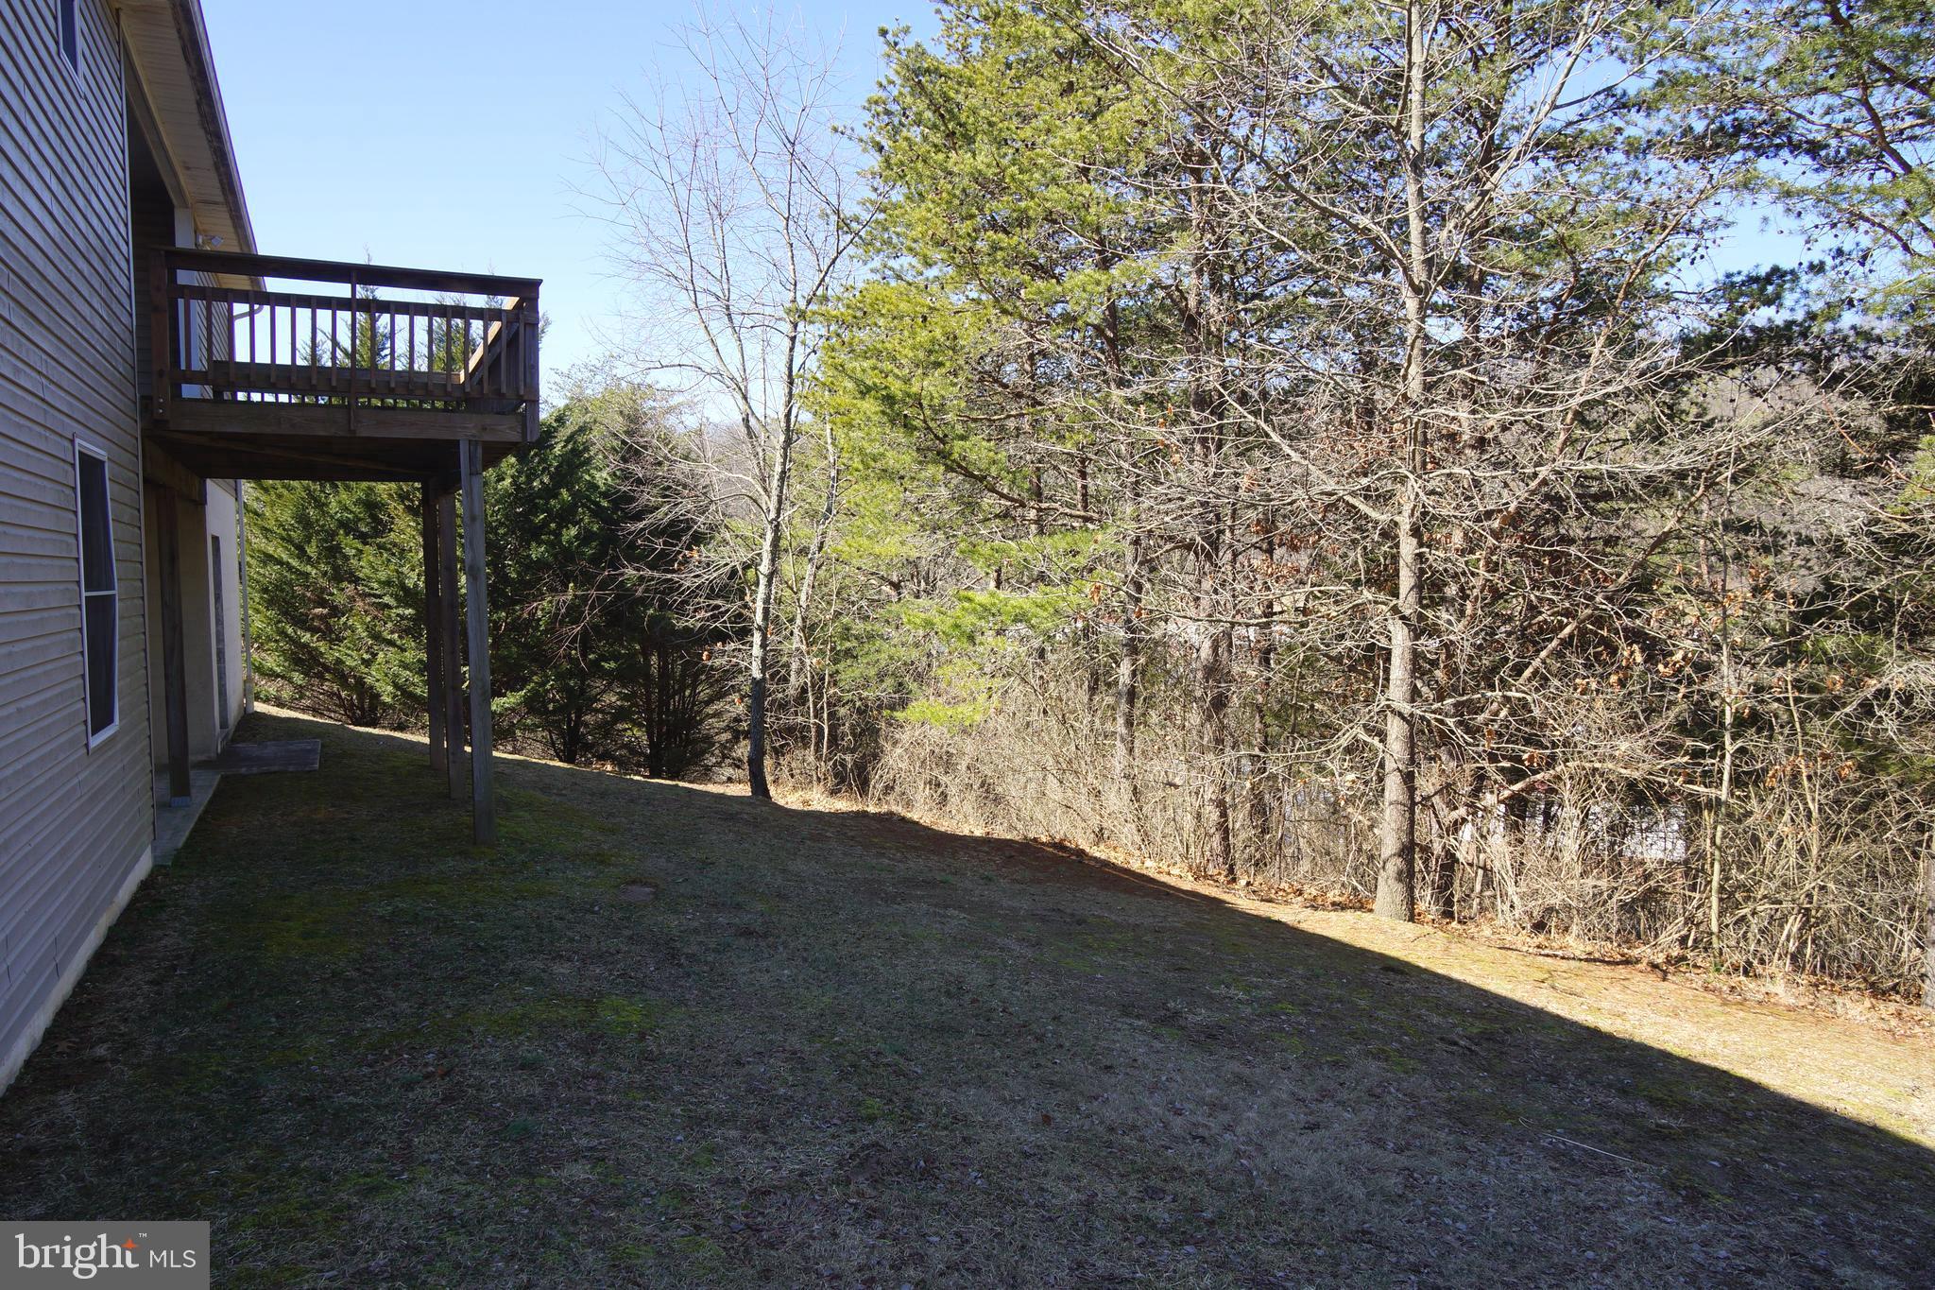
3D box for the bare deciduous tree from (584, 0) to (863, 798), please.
[{"bbox_3d":[-2.591,-2.533,13.777,2.939,8.360,2.939,-1,3,0],"label":"bare deciduous tree"}]

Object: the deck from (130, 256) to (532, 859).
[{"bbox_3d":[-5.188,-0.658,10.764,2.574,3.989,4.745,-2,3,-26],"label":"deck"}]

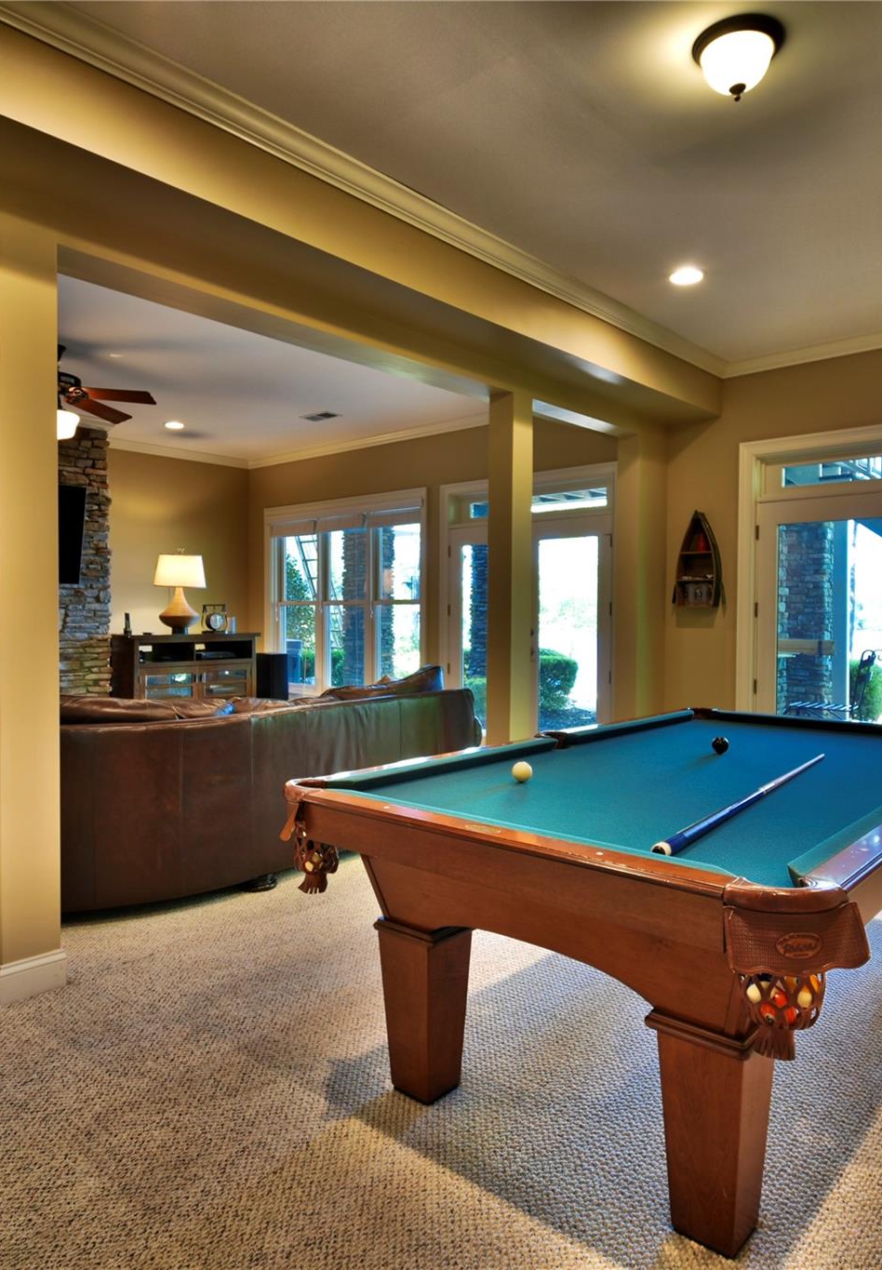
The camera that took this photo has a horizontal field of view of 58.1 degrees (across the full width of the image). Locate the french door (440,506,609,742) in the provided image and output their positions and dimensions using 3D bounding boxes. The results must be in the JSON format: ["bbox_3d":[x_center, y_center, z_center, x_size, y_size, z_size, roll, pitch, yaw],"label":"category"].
[{"bbox_3d":[0.703,0.049,6.783,1.695,1.986,0.059,2,2,42],"label":"french door"}]

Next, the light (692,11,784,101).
[{"bbox_3d":[0.897,-1.714,2.399,0.270,0.190,0.270,2,2,42],"label":"light"}]

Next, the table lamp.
[{"bbox_3d":[-2.577,-0.402,7.907,0.510,0.800,0.510,2,2,42],"label":"table lamp"}]

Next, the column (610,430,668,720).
[{"bbox_3d":[1.421,-0.140,5.616,0.177,2.470,0.414,2,2,42],"label":"column"}]

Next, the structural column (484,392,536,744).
[{"bbox_3d":[0.392,-0.106,4.533,0.202,2.451,0.202,2,2,42],"label":"structural column"}]

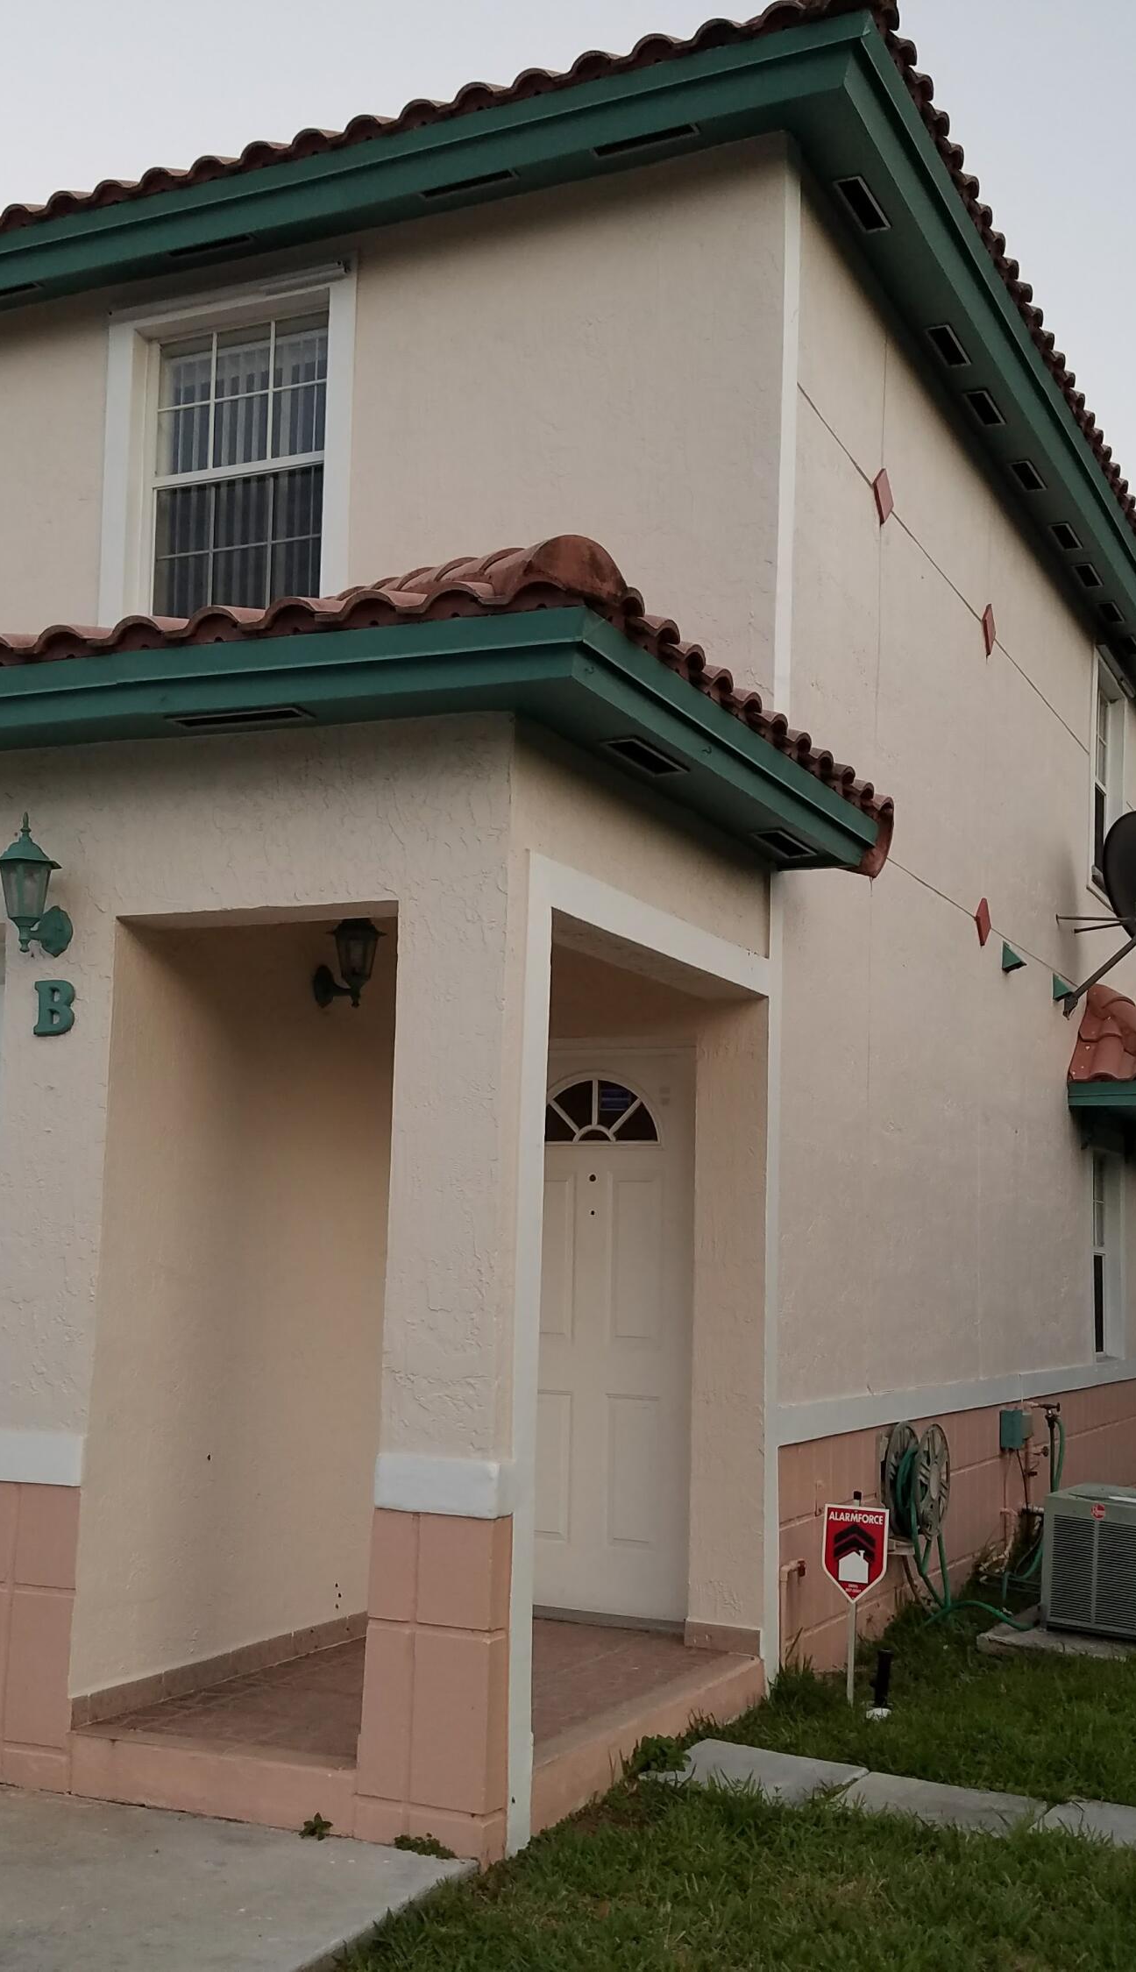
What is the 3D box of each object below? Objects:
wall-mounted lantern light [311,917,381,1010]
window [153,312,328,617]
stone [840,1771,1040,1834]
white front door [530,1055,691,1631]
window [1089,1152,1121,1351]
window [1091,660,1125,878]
[{"bbox_3d":[-0.707,-0.114,6.550,0.235,0.370,0.200,-3,-9,26],"label":"wall-mounted lantern light"},{"bbox_3d":[-1.388,-2.156,8.285,0.973,1.370,0.120,-3,-9,26],"label":"window"},{"bbox_3d":[1.014,2.268,5.435,0.530,0.050,0.400,-4,-10,31],"label":"stone"},{"bbox_3d":[0.091,1.286,7.317,0.920,2.020,0.060,-3,-10,25],"label":"white front door"},{"bbox_3d":[3.186,1.614,11.837,0.120,1.206,0.836,-3,-9,26],"label":"window"},{"bbox_3d":[3.669,-1.329,13.503,0.140,1.500,1.150,-3,-10,25],"label":"window"}]

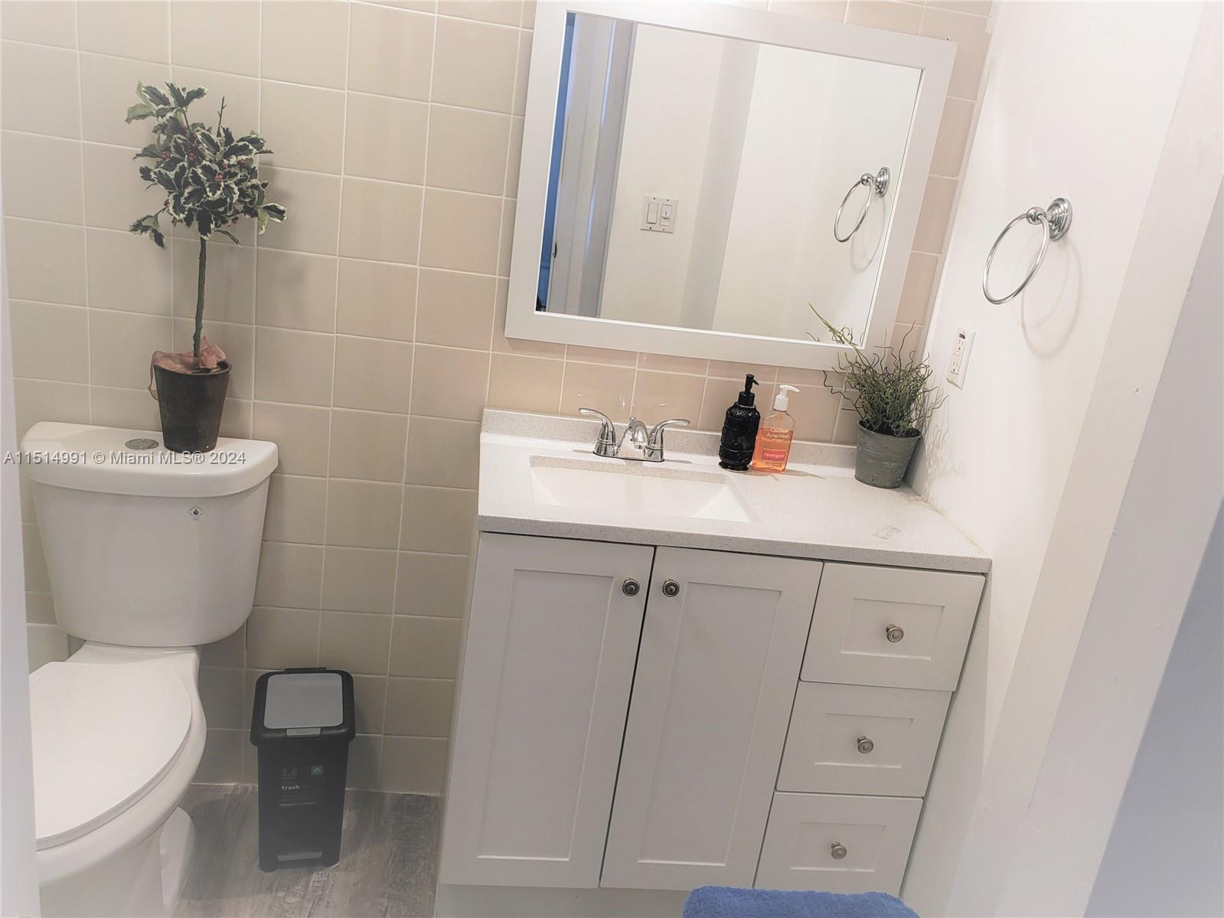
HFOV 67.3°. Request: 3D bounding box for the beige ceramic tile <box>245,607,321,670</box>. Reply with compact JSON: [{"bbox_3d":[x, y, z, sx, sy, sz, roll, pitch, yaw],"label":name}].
[{"bbox_3d":[-0.726,0.401,2.039,0.152,0.152,0.010,5,17,-10],"label":"beige ceramic tile"}]

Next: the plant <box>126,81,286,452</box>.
[{"bbox_3d":[-0.725,-0.322,1.641,0.263,0.647,0.237,5,17,-9],"label":"plant"}]

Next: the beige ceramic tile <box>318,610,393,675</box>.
[{"bbox_3d":[-0.576,0.415,2.072,0.152,0.152,0.010,5,17,-9],"label":"beige ceramic tile"}]

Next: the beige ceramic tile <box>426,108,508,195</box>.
[{"bbox_3d":[-0.274,-0.586,1.753,0.151,0.150,0.009,5,17,-9],"label":"beige ceramic tile"}]

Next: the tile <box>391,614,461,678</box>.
[{"bbox_3d":[-0.424,0.429,2.096,0.152,0.152,0.010,5,17,-9],"label":"tile"}]

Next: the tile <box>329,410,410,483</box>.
[{"bbox_3d":[-0.512,-0.024,1.932,0.152,0.152,0.010,5,17,-10],"label":"tile"}]

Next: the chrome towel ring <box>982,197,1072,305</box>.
[{"bbox_3d":[0.711,-0.353,1.571,0.075,0.190,0.165,5,17,-9],"label":"chrome towel ring"}]

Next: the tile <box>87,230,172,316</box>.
[{"bbox_3d":[-0.925,-0.357,1.766,0.152,0.152,0.010,5,17,-10],"label":"tile"}]

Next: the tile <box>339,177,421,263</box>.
[{"bbox_3d":[-0.446,-0.457,1.782,0.150,0.150,0.010,5,17,-9],"label":"tile"}]

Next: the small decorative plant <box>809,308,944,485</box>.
[{"bbox_3d":[0.520,-0.123,1.899,0.305,0.360,0.215,5,17,-9],"label":"small decorative plant"}]

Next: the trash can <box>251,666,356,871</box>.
[{"bbox_3d":[-0.661,0.663,1.960,0.195,0.340,0.250,3,17,-17],"label":"trash can"}]

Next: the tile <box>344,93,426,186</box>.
[{"bbox_3d":[-0.428,-0.606,1.747,0.151,0.151,0.009,5,17,-9],"label":"tile"}]

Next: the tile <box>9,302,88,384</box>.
[{"bbox_3d":[-1.087,-0.222,1.765,0.151,0.150,0.009,5,17,-9],"label":"tile"}]

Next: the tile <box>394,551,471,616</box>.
[{"bbox_3d":[-0.399,0.281,2.030,0.150,0.150,0.010,5,17,-9],"label":"tile"}]

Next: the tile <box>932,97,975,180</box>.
[{"bbox_3d":[0.652,-0.652,1.869,0.148,0.151,0.009,5,17,-9],"label":"tile"}]

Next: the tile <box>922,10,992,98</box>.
[{"bbox_3d":[0.669,-0.791,1.808,0.148,0.150,0.009,5,17,-9],"label":"tile"}]

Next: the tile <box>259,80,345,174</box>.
[{"bbox_3d":[-0.579,-0.620,1.723,0.151,0.151,0.009,5,17,-9],"label":"tile"}]

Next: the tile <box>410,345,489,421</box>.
[{"bbox_3d":[-0.340,-0.156,1.915,0.152,0.152,0.010,5,17,-9],"label":"tile"}]

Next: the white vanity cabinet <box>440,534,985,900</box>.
[{"bbox_3d":[0.139,0.495,1.903,0.892,0.866,0.474,5,17,-9],"label":"white vanity cabinet"}]

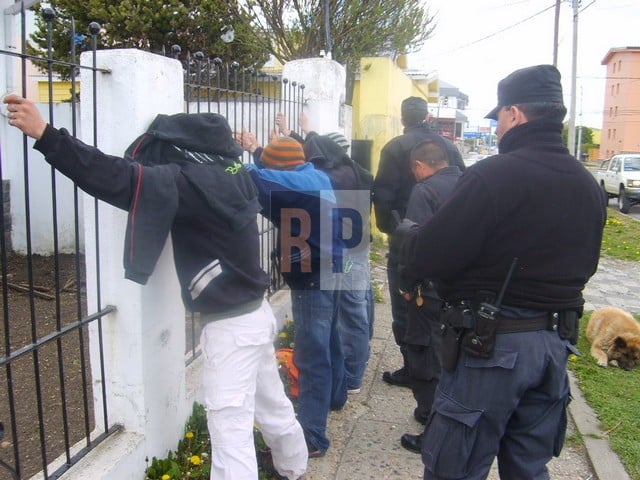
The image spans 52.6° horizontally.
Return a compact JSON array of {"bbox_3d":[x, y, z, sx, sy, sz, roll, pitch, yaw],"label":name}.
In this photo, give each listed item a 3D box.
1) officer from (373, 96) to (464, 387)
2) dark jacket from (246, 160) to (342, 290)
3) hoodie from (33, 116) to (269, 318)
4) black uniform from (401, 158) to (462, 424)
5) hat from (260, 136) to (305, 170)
[{"bbox_3d":[0.630,0.025,4.130,0.570,1.820,0.400,0,8,-6],"label":"officer"},{"bbox_3d":[-0.130,-0.085,3.370,0.480,0.680,0.500,5,9,32],"label":"dark jacket"},{"bbox_3d":[-0.560,-0.100,2.420,0.520,0.770,0.850,4,9,25],"label":"hoodie"},{"bbox_3d":[0.635,0.290,3.380,0.380,1.390,0.500,6,10,36],"label":"black uniform"},{"bbox_3d":[-0.187,-0.430,3.220,0.210,0.165,0.190,5,9,30],"label":"hat"}]

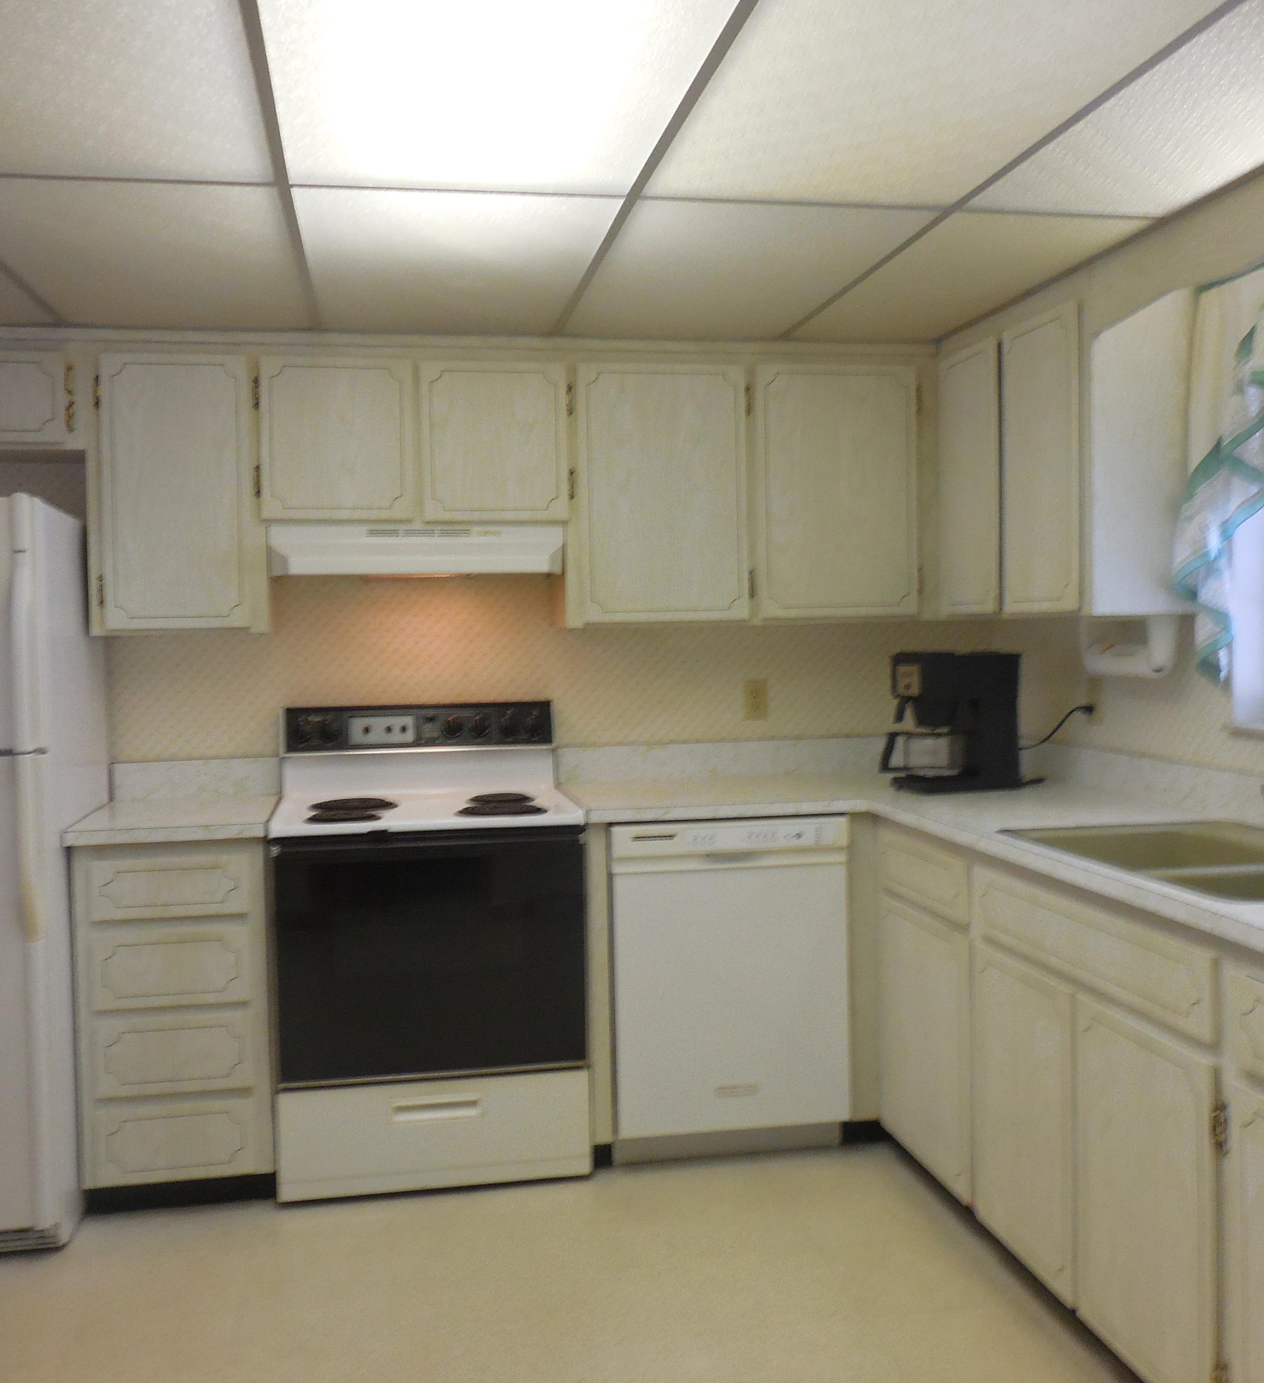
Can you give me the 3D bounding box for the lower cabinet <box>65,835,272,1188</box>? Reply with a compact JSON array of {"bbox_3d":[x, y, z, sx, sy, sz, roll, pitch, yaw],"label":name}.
[{"bbox_3d":[-1.127,0.747,3.419,0.435,0.815,0.610,-2,2,-10],"label":"lower cabinet"}]

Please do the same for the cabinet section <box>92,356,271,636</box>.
[{"bbox_3d":[-1.163,-0.504,3.526,0.411,0.708,0.330,-2,2,-10],"label":"cabinet section"}]

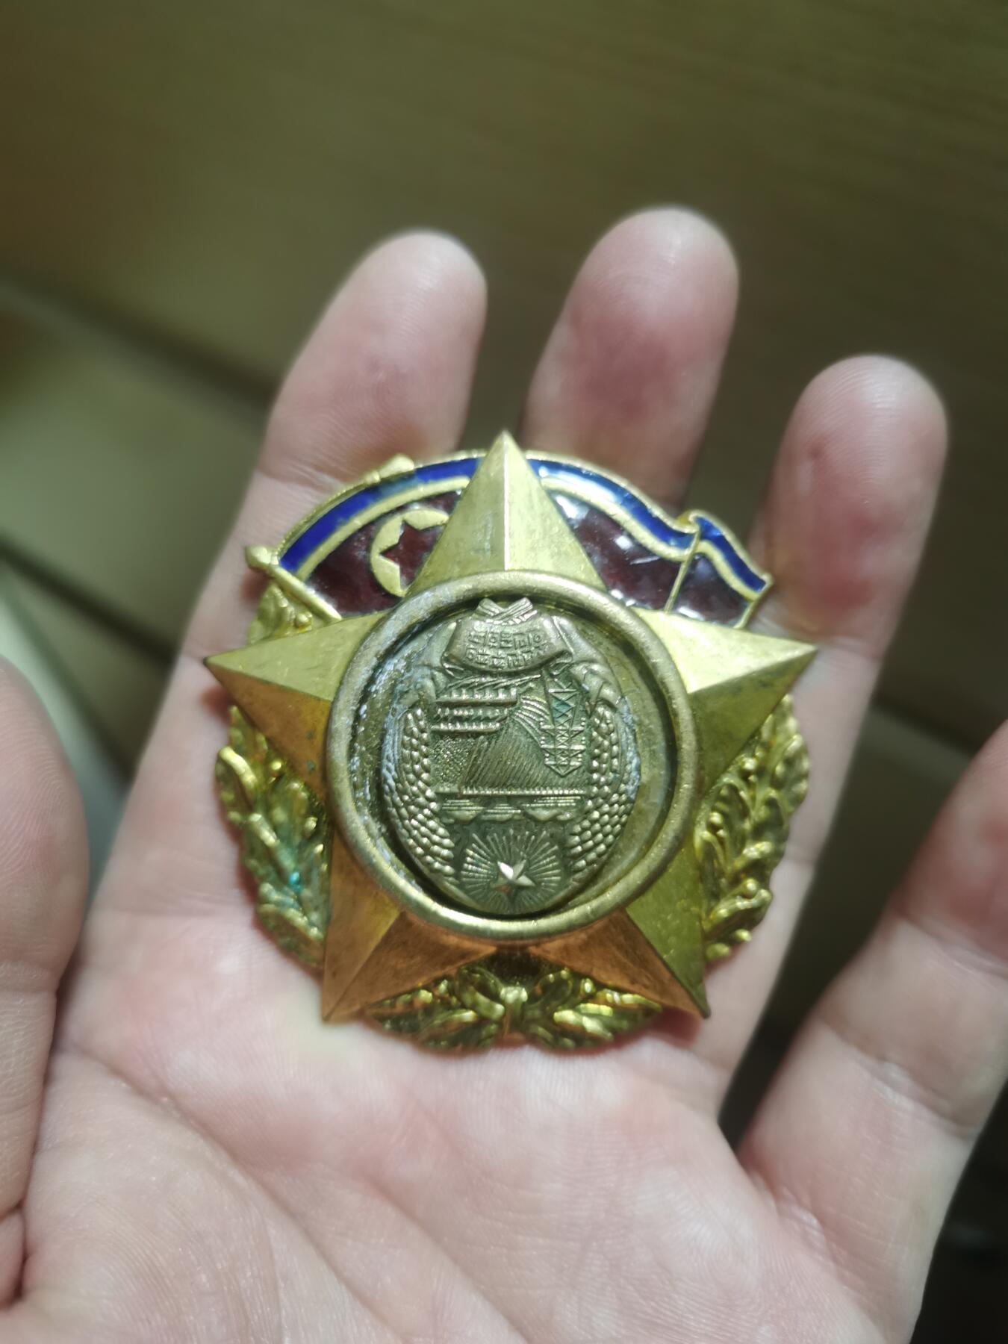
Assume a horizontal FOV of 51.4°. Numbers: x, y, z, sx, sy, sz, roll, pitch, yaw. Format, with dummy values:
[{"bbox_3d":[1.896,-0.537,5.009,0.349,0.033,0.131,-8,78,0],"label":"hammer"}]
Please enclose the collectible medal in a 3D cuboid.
[{"bbox_3d":[0.001,0.006,0.098,0.057,0.009,0.058,-1,88,1],"label":"collectible medal"}]

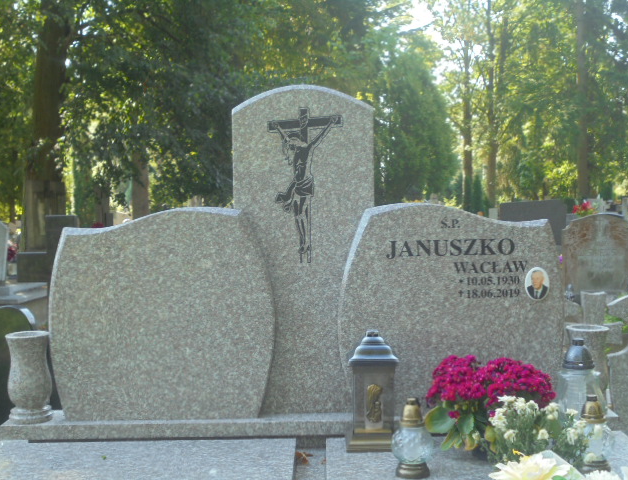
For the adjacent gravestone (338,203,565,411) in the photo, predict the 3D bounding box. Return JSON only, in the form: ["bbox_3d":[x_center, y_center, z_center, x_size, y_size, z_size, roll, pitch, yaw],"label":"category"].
[{"bbox_3d":[0.467,0.236,3.113,0.762,0.727,0.080,-1,4,0],"label":"adjacent gravestone"}]

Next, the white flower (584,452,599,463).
[{"bbox_3d":[0.796,0.624,2.600,0.040,0.029,0.038,-1,4,0],"label":"white flower"}]

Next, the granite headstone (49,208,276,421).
[{"bbox_3d":[-0.533,0.262,3.219,0.795,0.743,0.070,-1,3,0],"label":"granite headstone"}]

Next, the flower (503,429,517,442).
[{"bbox_3d":[0.574,0.574,2.660,0.041,0.037,0.041,-1,3,0],"label":"flower"}]

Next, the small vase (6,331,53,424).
[{"bbox_3d":[-1.011,0.488,3.235,0.159,0.301,0.159,-1,3,0],"label":"small vase"}]

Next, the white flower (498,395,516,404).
[{"bbox_3d":[0.572,0.472,2.680,0.050,0.032,0.045,-1,4,0],"label":"white flower"}]

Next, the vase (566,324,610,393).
[{"bbox_3d":[0.959,0.449,3.171,0.150,0.282,0.150,-1,4,0],"label":"vase"}]

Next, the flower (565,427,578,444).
[{"bbox_3d":[0.756,0.574,2.660,0.041,0.048,0.041,-1,3,0],"label":"flower"}]

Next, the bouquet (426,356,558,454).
[{"bbox_3d":[0.552,0.519,2.850,0.400,0.310,0.300,-1,4,0],"label":"bouquet"}]

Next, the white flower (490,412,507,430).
[{"bbox_3d":[0.548,0.539,2.690,0.048,0.048,0.048,-1,3,0],"label":"white flower"}]

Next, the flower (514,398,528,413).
[{"bbox_3d":[0.623,0.497,2.720,0.042,0.038,0.042,-1,3,0],"label":"flower"}]

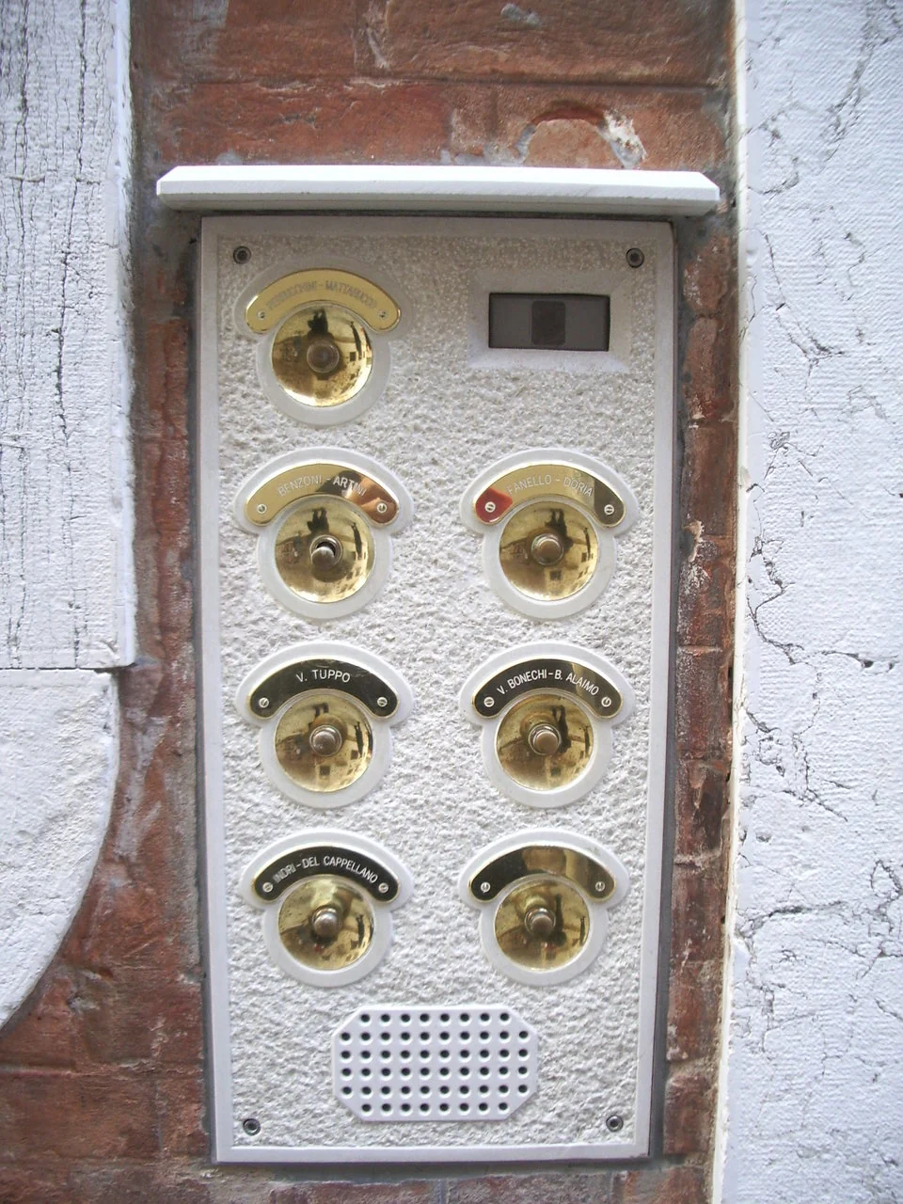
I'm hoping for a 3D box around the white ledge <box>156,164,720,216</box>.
[{"bbox_3d":[-0.006,-0.226,0.663,0.298,0.021,0.036,0,6,-2],"label":"white ledge"}]

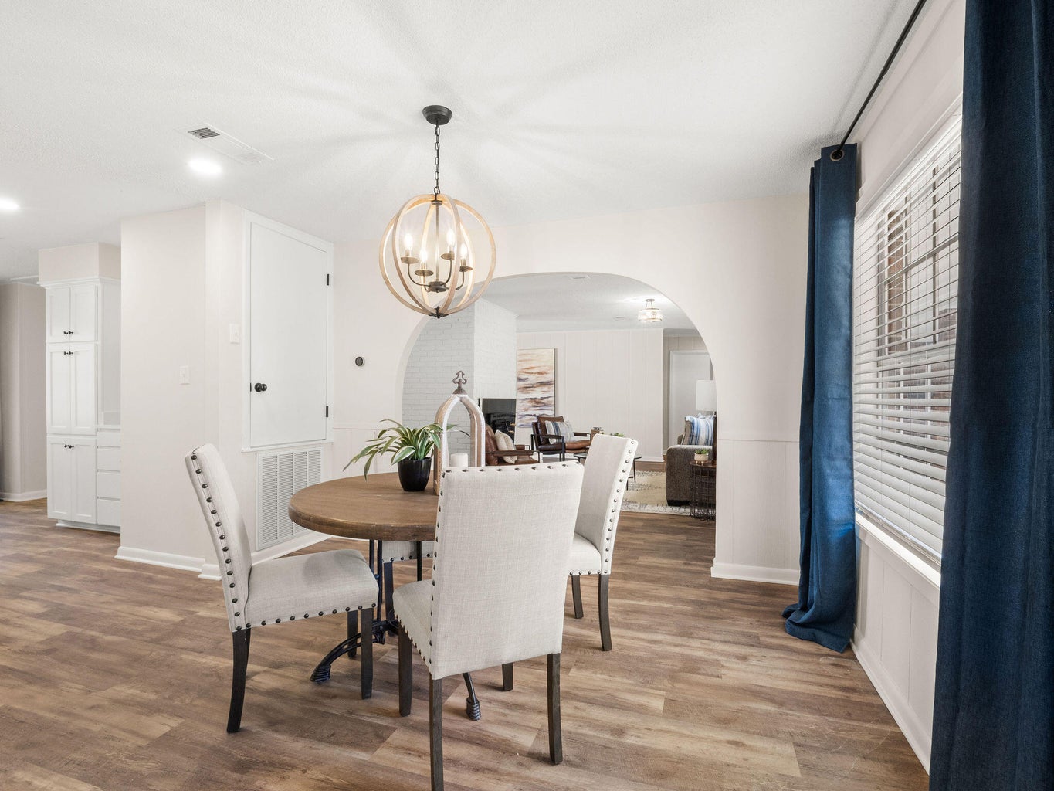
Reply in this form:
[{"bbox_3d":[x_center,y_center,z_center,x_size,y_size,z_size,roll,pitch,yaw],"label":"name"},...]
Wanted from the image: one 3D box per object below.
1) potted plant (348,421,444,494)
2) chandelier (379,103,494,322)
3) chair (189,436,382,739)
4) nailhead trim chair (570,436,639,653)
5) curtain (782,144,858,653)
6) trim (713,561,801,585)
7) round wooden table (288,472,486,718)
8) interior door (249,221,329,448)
[{"bbox_3d":[-0.560,0.260,2.171,0.450,0.318,0.410,0,0,19],"label":"potted plant"},{"bbox_3d":[-0.399,-0.804,2.163,0.505,0.924,0.505,0,0,0],"label":"chandelier"},{"bbox_3d":[-0.968,0.680,1.962,0.631,0.993,0.450,0,0,-26],"label":"chair"},{"bbox_3d":[0.167,0.678,2.380,0.631,0.993,0.450,0,0,-12],"label":"nailhead trim chair"},{"bbox_3d":[1.423,0.003,2.404,0.275,2.330,0.374,0,0,19],"label":"curtain"},{"bbox_3d":[1.477,1.126,3.070,0.584,0.094,0.028,0,0,19],"label":"trim"},{"bbox_3d":[-0.417,0.798,2.170,1.173,0.756,1.173,0,0,0],"label":"round wooden table"},{"bbox_3d":[-1.787,-0.412,3.711,0.045,1.550,0.730,0,0,19],"label":"interior door"}]

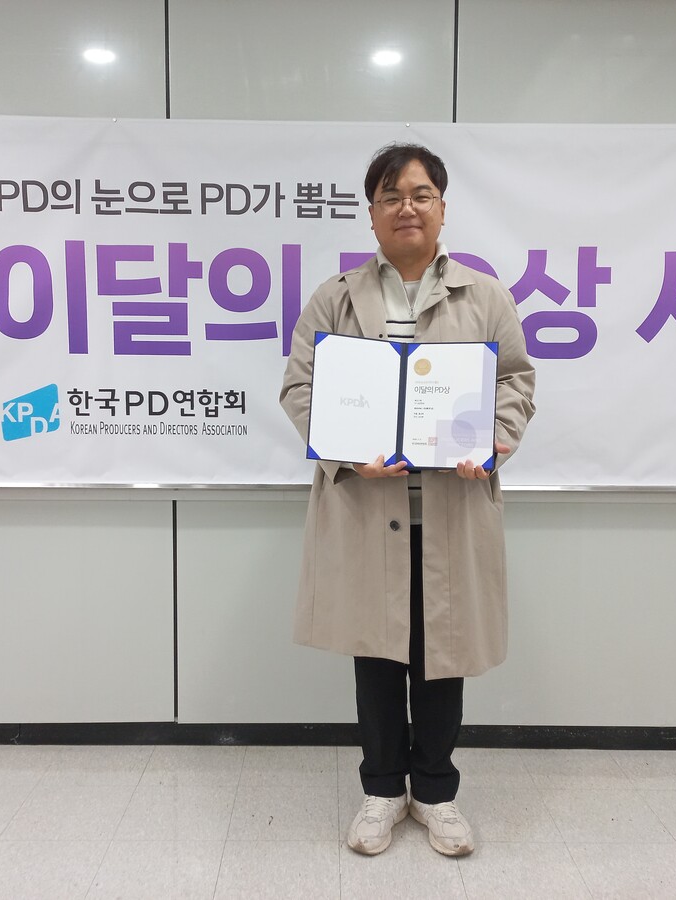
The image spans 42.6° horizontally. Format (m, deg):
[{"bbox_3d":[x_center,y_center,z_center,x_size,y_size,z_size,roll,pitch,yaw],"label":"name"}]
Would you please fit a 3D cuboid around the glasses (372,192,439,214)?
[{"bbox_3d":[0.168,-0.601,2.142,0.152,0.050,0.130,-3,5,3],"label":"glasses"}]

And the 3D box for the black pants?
[{"bbox_3d":[0.191,0.499,2.291,0.335,0.846,0.250,1,5,2],"label":"black pants"}]

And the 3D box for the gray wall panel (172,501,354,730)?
[{"bbox_3d":[-0.093,0.527,2.789,0.855,0.731,0.030,0,5,-1],"label":"gray wall panel"}]

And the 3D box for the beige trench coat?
[{"bbox_3d":[0.179,0.036,2.204,0.653,1.067,0.400,1,5,2],"label":"beige trench coat"}]

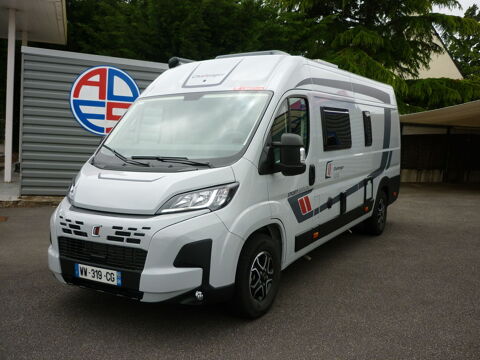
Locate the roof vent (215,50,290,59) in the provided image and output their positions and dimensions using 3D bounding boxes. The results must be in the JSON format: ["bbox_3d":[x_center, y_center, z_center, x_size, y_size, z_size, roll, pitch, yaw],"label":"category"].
[{"bbox_3d":[0.198,-1.498,5.738,0.780,0.110,0.580,2,6,30],"label":"roof vent"}]

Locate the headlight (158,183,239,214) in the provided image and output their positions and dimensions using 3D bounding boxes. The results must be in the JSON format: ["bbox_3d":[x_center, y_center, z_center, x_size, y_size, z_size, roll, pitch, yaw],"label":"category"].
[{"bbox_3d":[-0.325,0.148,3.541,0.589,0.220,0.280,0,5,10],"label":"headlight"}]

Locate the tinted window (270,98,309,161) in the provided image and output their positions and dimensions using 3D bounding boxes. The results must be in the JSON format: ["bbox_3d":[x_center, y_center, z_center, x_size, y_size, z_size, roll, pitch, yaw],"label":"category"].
[{"bbox_3d":[0.467,-0.494,4.325,0.055,0.640,0.930,-5,2,31],"label":"tinted window"}]

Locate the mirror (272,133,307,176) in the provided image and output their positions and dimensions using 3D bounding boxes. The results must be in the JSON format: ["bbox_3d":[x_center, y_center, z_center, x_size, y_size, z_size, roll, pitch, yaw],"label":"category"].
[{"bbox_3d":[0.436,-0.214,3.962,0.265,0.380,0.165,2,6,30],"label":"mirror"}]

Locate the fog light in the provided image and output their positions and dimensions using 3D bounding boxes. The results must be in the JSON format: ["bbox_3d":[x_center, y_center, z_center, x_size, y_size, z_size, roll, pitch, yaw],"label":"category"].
[{"bbox_3d":[-0.304,0.863,3.432,0.075,0.075,0.055,2,6,22],"label":"fog light"}]

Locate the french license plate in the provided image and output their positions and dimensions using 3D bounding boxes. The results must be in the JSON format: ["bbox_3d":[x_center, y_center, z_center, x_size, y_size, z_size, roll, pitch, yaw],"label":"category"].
[{"bbox_3d":[-1.122,0.749,3.613,0.520,0.115,0.020,2,6,30],"label":"french license plate"}]

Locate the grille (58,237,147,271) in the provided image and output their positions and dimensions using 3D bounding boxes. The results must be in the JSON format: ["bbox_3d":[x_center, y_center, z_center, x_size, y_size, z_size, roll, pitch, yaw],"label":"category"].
[{"bbox_3d":[-1.108,0.581,3.624,0.970,0.165,0.090,2,6,30],"label":"grille"}]

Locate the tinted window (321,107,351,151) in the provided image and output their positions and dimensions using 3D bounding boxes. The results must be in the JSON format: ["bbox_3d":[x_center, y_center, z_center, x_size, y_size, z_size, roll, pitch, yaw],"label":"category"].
[{"bbox_3d":[1.155,-0.613,5.445,0.050,0.490,1.010,-3,3,31],"label":"tinted window"}]

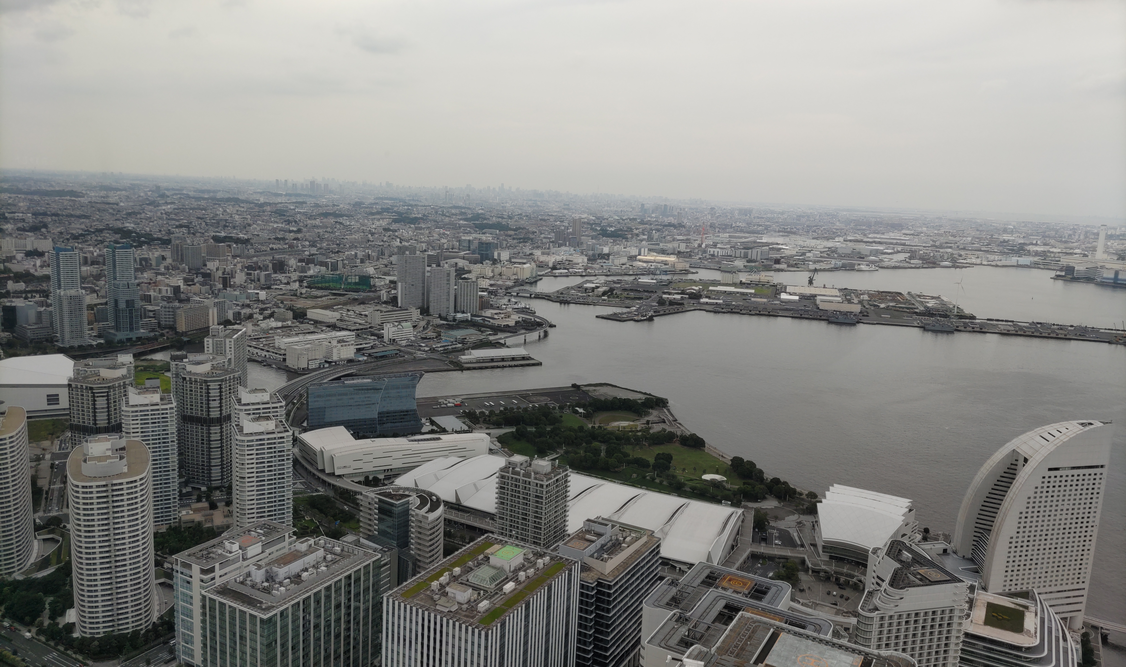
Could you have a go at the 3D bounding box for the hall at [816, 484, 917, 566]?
[{"bbox_3d":[234.432,151.867,663.424,73.000,42.000,105.000,8,11,28],"label":"hall"}]

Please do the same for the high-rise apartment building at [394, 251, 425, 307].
[{"bbox_3d":[-328.490,-113.700,1840.680,62.000,115.000,36.000,1,10,-7],"label":"high-rise apartment building"}]

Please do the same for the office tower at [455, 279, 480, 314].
[{"bbox_3d":[-198.540,-76.910,1763.900,44.000,71.000,23.000,4,10,5],"label":"office tower"}]

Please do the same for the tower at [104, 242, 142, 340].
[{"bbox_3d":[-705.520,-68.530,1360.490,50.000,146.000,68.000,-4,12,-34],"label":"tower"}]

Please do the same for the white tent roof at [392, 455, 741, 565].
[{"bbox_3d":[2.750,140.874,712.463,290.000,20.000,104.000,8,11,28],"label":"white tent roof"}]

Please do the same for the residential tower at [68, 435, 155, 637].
[{"bbox_3d":[-278.311,122.315,523.451,46.000,106.000,82.000,-2,11,-26],"label":"residential tower"}]

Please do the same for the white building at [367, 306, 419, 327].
[{"bbox_3d":[-329.600,-34.360,1646.790,22.000,24.000,107.000,12,13,43],"label":"white building"}]

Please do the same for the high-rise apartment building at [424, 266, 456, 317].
[{"bbox_3d":[-250.290,-89.320,1755.900,41.000,103.000,40.000,3,10,4],"label":"high-rise apartment building"}]

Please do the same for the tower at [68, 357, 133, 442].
[{"bbox_3d":[-385.070,80.850,713.370,50.000,106.000,51.000,8,11,28],"label":"tower"}]

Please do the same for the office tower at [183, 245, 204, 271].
[{"bbox_3d":[-1048.706,-213.759,2397.610,28.000,66.000,42.000,8,11,28],"label":"office tower"}]

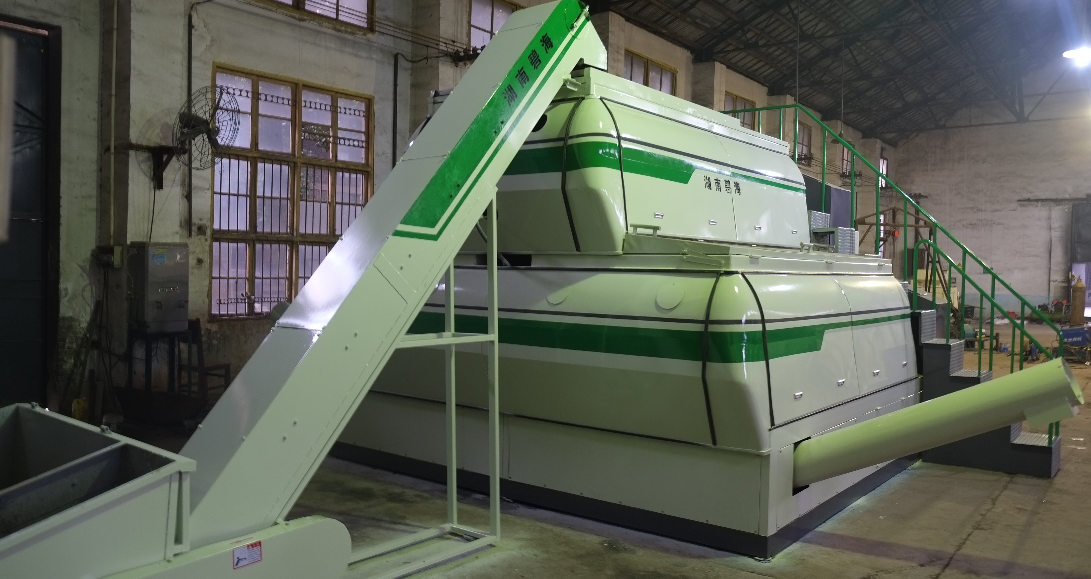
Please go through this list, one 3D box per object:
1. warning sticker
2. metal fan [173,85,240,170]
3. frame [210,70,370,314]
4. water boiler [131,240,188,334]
[{"bbox_3d":[-1.087,0.968,2.986,0.005,0.070,0.112,2,2,38],"label":"warning sticker"},{"bbox_3d":[-3.116,-1.476,7.396,0.380,0.770,0.770,19,7,16],"label":"metal fan"},{"bbox_3d":[-2.804,-1.019,9.263,0.120,2.646,2.104,2,2,38],"label":"frame"},{"bbox_3d":[-3.504,-0.021,7.420,0.330,0.792,0.388,2,2,38],"label":"water boiler"}]

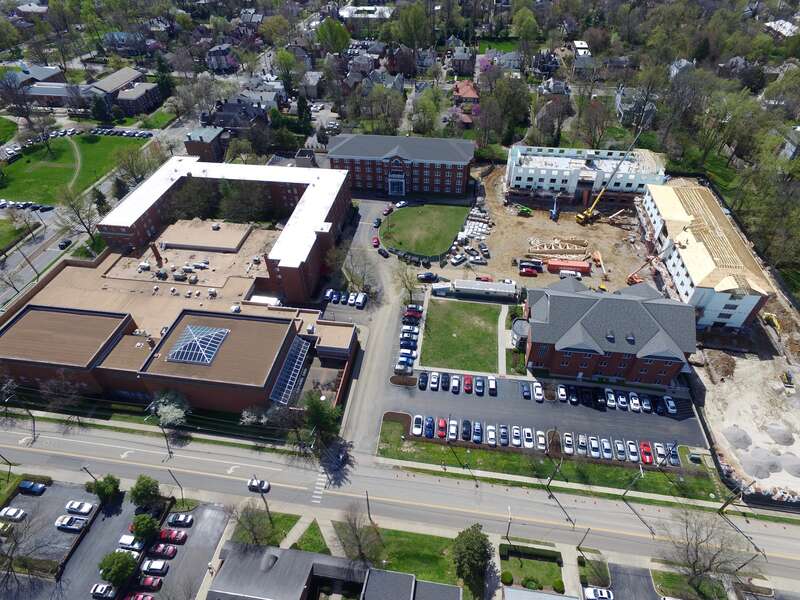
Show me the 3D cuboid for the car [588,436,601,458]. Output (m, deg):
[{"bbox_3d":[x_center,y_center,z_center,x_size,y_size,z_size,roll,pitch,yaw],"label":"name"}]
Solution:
[{"bbox_3d":[42.192,31.868,100.094,1.820,1.500,4.700,5,43,7],"label":"car"}]

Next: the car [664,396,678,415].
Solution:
[{"bbox_3d":[62.882,24.343,107.402,1.800,1.460,4.550,4,44,6],"label":"car"}]

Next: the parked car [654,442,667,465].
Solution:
[{"bbox_3d":[55.676,32.865,98.601,1.880,1.580,4.800,5,43,7],"label":"parked car"}]

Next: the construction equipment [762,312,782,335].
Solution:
[{"bbox_3d":[101.730,6.760,125.130,2.950,3.100,8.200,5,43,7],"label":"construction equipment"}]

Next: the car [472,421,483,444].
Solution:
[{"bbox_3d":[17.420,29.720,103.740,1.840,1.500,4.850,5,43,7],"label":"car"}]

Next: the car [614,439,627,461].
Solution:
[{"bbox_3d":[47.357,32.337,99.426,1.830,1.460,4.600,4,44,6],"label":"car"}]

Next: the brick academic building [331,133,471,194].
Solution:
[{"bbox_3d":[0.298,-54.089,182.069,54.000,17.300,19.500,5,43,7],"label":"brick academic building"}]

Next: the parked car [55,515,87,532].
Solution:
[{"bbox_3d":[-64.300,43.778,90.712,5.650,1.750,1.930,2,43,3],"label":"parked car"}]

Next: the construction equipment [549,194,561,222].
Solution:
[{"bbox_3d":[55.293,-32.508,164.503,2.500,7.600,5.200,5,43,7],"label":"construction equipment"}]

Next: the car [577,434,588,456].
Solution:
[{"bbox_3d":[39.750,31.470,101.170,1.850,1.600,4.750,5,43,7],"label":"car"}]

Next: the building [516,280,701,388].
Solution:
[{"bbox_3d":[50.810,5.290,117.850,38.400,17.000,25.000,5,43,7],"label":"building"}]

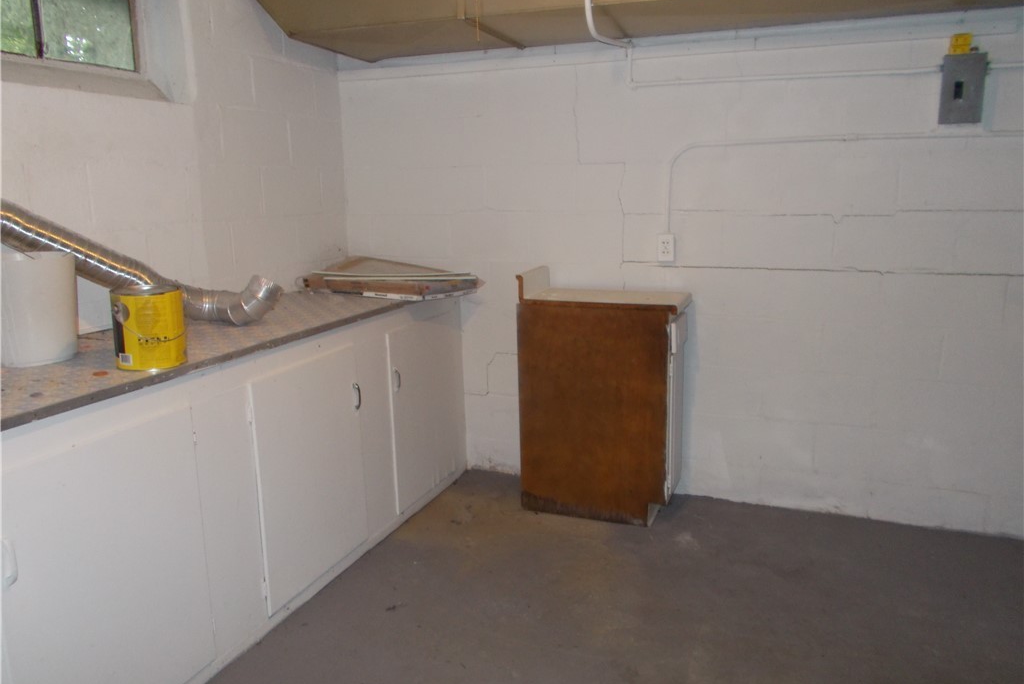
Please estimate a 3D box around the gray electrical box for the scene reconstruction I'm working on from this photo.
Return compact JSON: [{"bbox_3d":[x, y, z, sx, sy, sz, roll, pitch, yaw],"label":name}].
[{"bbox_3d":[1.531,-0.855,2.612,0.114,0.218,0.085,4,12,21],"label":"gray electrical box"}]

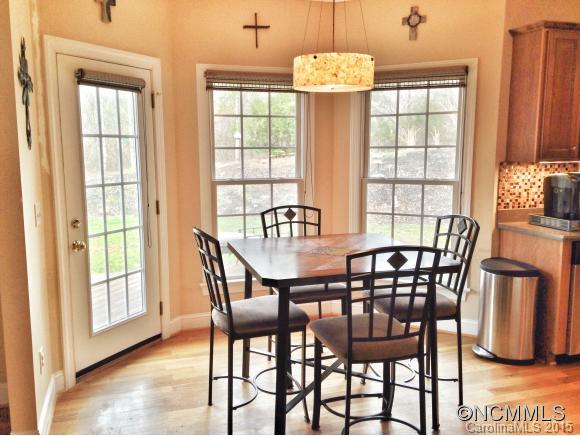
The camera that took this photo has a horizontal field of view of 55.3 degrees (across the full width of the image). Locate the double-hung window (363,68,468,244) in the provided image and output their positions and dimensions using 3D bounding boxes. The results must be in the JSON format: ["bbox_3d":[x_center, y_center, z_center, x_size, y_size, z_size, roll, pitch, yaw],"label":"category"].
[{"bbox_3d":[0.984,-0.336,4.525,0.843,1.702,0.101,3,8,26],"label":"double-hung window"}]

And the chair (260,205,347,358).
[{"bbox_3d":[0.109,0.489,3.733,0.460,1.091,0.545,-3,8,-20],"label":"chair"}]

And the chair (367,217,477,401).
[{"bbox_3d":[0.763,0.538,3.337,0.545,1.091,0.460,-2,8,-14],"label":"chair"}]

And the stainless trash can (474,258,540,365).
[{"bbox_3d":[1.517,0.663,4.002,0.333,0.662,0.455,-3,8,-17],"label":"stainless trash can"}]

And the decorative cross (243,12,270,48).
[{"bbox_3d":[-0.264,-1.500,4.425,0.232,0.275,0.020,-3,8,-19],"label":"decorative cross"}]

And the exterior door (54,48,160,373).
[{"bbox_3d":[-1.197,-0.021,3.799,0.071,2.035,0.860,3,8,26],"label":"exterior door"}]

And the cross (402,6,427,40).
[{"bbox_3d":[0.970,-1.525,4.334,0.190,0.257,0.025,3,8,26],"label":"cross"}]

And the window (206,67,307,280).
[{"bbox_3d":[-0.260,-0.342,4.610,0.853,1.702,0.101,-3,8,-19],"label":"window"}]

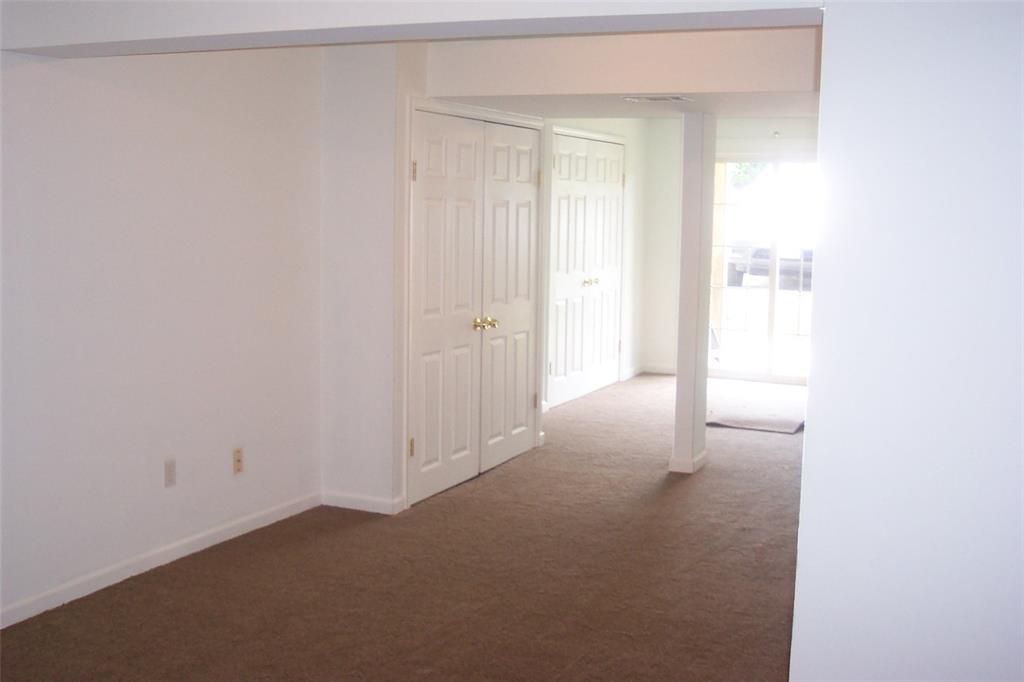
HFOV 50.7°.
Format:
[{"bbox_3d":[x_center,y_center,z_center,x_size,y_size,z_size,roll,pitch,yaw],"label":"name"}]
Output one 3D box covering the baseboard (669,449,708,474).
[{"bbox_3d":[1.064,0.727,6.525,0.147,0.075,0.260,5,8,25],"label":"baseboard"}]

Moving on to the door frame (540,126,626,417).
[{"bbox_3d":[0.608,-0.609,8.818,0.120,2.120,1.690,5,8,25],"label":"door frame"}]

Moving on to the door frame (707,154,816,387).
[{"bbox_3d":[2.358,-0.628,9.646,1.600,2.030,0.110,5,8,25],"label":"door frame"}]

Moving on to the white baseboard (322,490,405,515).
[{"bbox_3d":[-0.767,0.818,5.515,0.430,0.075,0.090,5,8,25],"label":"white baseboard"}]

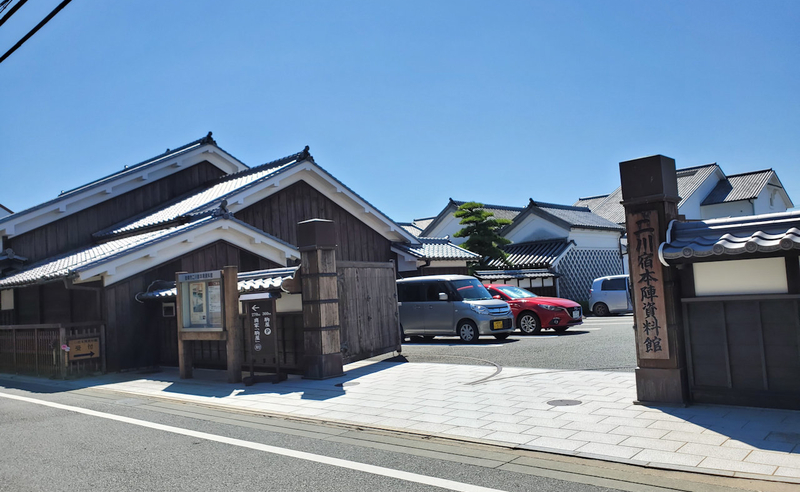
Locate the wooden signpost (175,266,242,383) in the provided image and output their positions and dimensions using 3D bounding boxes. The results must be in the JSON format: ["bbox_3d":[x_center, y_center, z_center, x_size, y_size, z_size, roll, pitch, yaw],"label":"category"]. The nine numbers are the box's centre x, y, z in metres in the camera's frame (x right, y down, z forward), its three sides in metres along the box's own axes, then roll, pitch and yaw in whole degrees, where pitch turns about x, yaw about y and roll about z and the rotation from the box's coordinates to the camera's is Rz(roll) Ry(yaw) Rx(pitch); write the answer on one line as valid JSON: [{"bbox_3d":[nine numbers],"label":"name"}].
[{"bbox_3d":[-3.451,1.419,10.824,1.720,1.980,0.320,-7,-5,39],"label":"wooden signpost"}]

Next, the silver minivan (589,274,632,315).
[{"bbox_3d":[9.887,1.949,24.570,3.600,1.700,1.550,-8,-6,42],"label":"silver minivan"}]

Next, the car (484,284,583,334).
[{"bbox_3d":[3.139,1.859,17.706,4.460,1.465,1.795,-8,-6,44],"label":"car"}]

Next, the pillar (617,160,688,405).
[{"bbox_3d":[2.761,0.347,6.440,0.480,2.560,0.480,-7,-5,42],"label":"pillar"}]

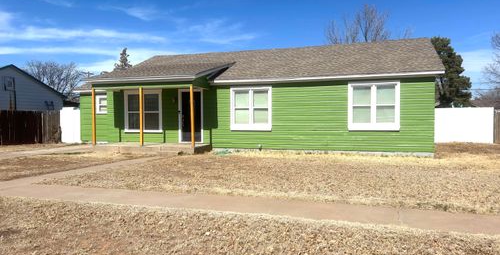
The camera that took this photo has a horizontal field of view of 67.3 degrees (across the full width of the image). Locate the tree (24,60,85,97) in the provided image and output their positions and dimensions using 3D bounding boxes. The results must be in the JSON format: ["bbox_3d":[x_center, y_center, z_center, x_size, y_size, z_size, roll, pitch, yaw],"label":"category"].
[{"bbox_3d":[-22.365,-3.688,43.104,8.000,7.972,8.000,0,2,20],"label":"tree"}]

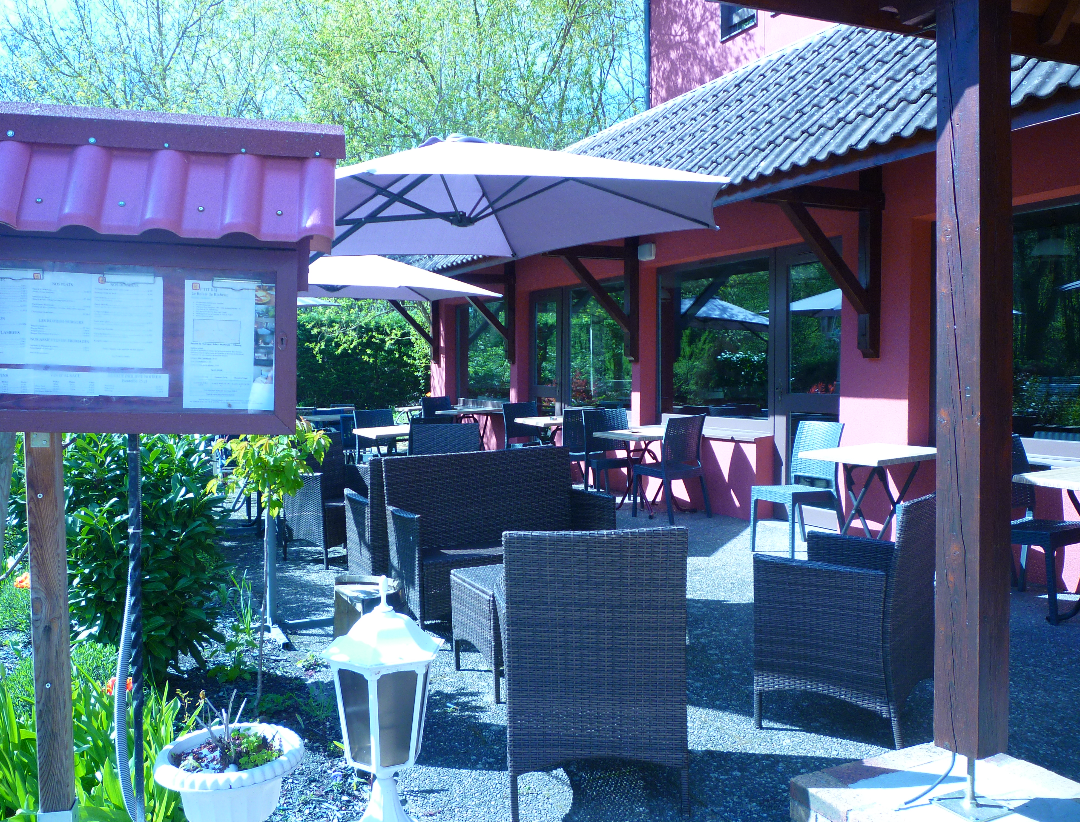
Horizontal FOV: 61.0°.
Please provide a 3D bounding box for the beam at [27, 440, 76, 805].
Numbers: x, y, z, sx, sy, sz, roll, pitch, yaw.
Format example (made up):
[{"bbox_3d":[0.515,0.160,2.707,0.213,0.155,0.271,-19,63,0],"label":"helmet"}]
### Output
[{"bbox_3d":[-1.122,0.463,2.100,0.072,0.910,0.072,0,3,-9],"label":"beam"}]

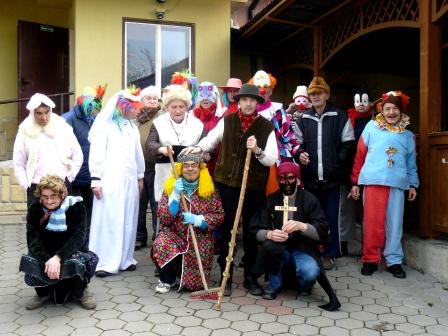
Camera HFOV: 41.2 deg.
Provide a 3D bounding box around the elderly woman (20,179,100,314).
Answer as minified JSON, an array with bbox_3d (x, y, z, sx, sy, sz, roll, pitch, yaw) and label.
[{"bbox_3d":[-1.287,0.531,4.726,0.600,1.020,0.660,-1,6,-7],"label":"elderly woman"}]

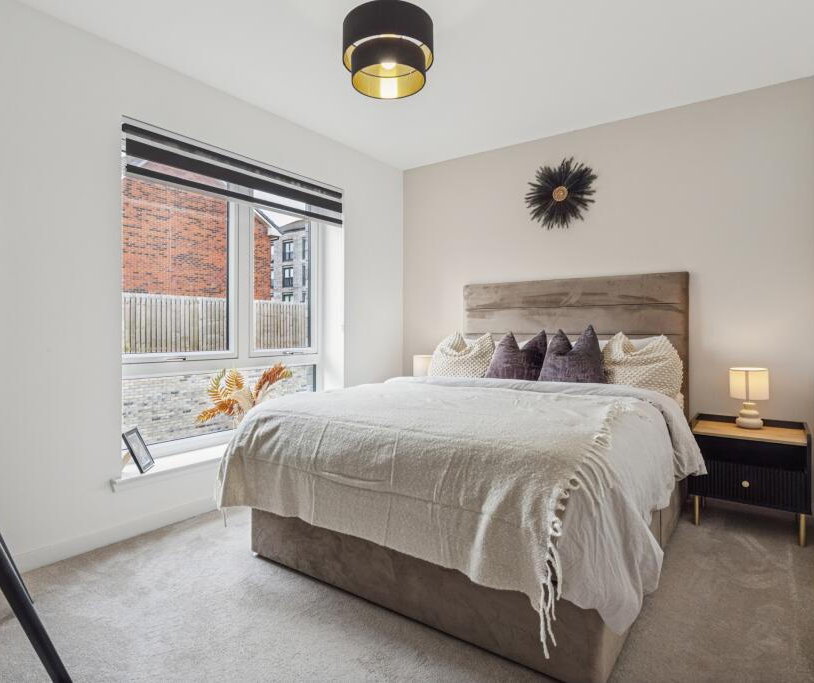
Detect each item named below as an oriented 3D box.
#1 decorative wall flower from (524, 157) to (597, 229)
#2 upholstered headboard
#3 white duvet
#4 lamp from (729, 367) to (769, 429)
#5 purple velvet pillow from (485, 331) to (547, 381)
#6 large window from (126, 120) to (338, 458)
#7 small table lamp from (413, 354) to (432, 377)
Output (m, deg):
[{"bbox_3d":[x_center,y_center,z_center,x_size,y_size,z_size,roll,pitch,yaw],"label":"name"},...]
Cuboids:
[{"bbox_3d":[1.070,-1.047,3.190,0.490,0.495,0.070,1,1,35],"label":"decorative wall flower"},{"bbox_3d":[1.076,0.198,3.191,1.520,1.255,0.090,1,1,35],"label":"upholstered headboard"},{"bbox_3d":[0.337,0.491,2.248,1.725,0.535,1.600,1,1,35],"label":"white duvet"},{"bbox_3d":[1.835,0.304,2.442,0.172,0.318,0.172,1,1,35],"label":"lamp"},{"bbox_3d":[0.728,0.111,2.971,0.400,0.380,0.150,1,-17,35],"label":"purple velvet pillow"},{"bbox_3d":[-1.011,-0.270,2.876,0.160,1.700,1.525,1,1,35],"label":"large window"},{"bbox_3d":[0.136,0.279,3.629,0.170,0.320,0.170,1,1,35],"label":"small table lamp"}]

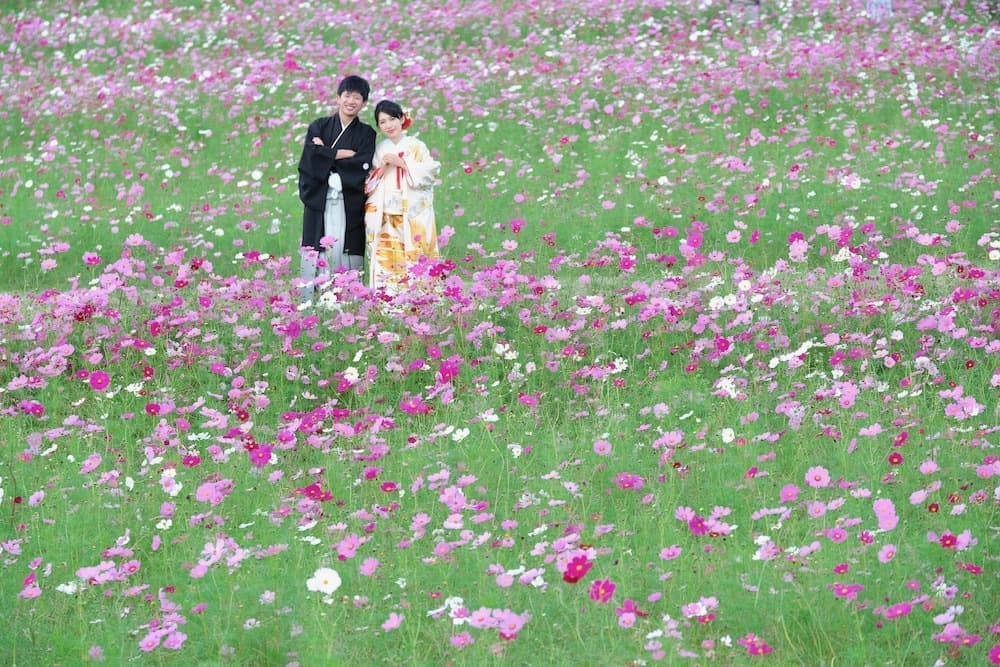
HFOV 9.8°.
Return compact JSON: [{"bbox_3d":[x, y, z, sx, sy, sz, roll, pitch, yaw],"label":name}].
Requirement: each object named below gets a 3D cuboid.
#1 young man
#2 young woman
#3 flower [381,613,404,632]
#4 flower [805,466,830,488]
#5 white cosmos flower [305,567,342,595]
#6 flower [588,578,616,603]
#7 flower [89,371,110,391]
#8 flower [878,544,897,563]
[{"bbox_3d":[-1.100,-0.897,39.500,0.528,1.713,0.420,0,4,0],"label":"young man"},{"bbox_3d":[-0.660,-0.813,39.500,0.515,1.530,0.430,1,4,7],"label":"young woman"},{"bbox_3d":[-0.356,0.955,19.300,0.079,0.065,0.040,0,-22,-6],"label":"flower"},{"bbox_3d":[1.226,0.555,22.500,0.098,0.085,0.035,0,-17,0],"label":"flower"},{"bbox_3d":[-0.589,0.831,19.600,0.116,0.092,0.035,0,-17,0],"label":"white cosmos flower"},{"bbox_3d":[0.348,0.877,19.900,0.092,0.085,0.035,0,-11,0],"label":"flower"},{"bbox_3d":[-1.785,0.211,26.000,0.094,0.087,0.035,0,-9,-3],"label":"flower"},{"bbox_3d":[1.387,0.789,20.900,0.066,0.066,0.035,2,-15,20],"label":"flower"}]

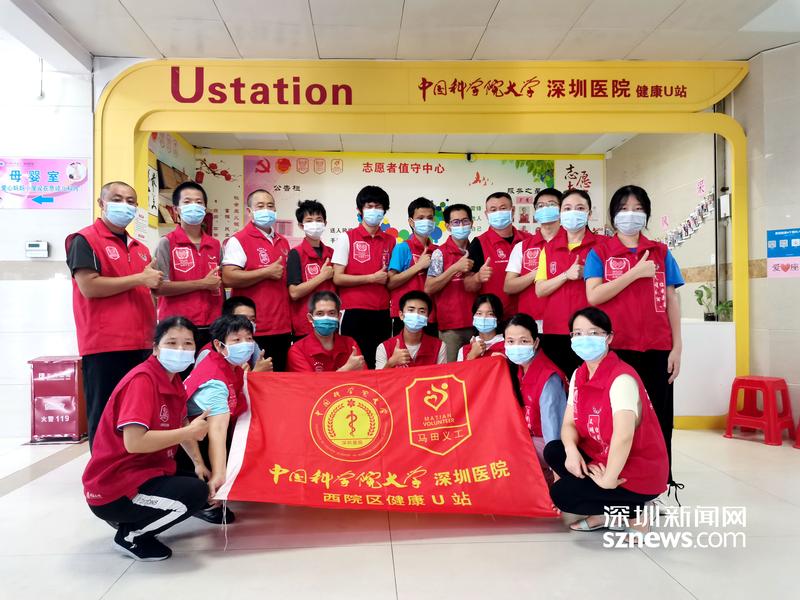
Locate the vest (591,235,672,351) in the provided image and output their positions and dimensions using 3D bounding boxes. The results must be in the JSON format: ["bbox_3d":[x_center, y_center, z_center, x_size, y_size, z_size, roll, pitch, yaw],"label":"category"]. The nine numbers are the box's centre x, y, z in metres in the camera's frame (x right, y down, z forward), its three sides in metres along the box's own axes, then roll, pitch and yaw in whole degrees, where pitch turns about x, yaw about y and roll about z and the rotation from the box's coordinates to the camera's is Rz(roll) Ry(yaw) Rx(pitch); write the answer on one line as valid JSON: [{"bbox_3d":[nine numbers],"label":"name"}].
[{"bbox_3d":[1.095,-0.035,2.830,0.400,0.540,0.250,0,-1,11],"label":"vest"}]

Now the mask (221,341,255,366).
[{"bbox_3d":[-0.754,0.253,2.840,0.150,0.115,0.080,-6,0,-38],"label":"mask"}]

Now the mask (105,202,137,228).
[{"bbox_3d":[-1.486,-0.450,3.200,0.150,0.125,0.085,4,0,-36],"label":"mask"}]

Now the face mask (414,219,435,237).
[{"bbox_3d":[0.166,-0.479,4.000,0.150,0.115,0.080,0,0,-19],"label":"face mask"}]

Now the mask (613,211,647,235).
[{"bbox_3d":[1.169,-0.390,3.040,0.155,0.115,0.080,0,0,17],"label":"mask"}]

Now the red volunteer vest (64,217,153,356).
[{"bbox_3d":[-1.387,-0.060,2.900,0.440,0.640,0.290,1,-1,-43],"label":"red volunteer vest"}]

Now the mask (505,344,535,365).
[{"bbox_3d":[0.579,0.265,2.900,0.150,0.105,0.080,0,0,26],"label":"mask"}]

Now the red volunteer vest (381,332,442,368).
[{"bbox_3d":[0.069,0.489,3.320,0.410,0.570,0.260,0,7,-4],"label":"red volunteer vest"}]

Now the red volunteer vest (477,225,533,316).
[{"bbox_3d":[0.652,-0.144,3.680,0.430,0.590,0.250,0,-1,3],"label":"red volunteer vest"}]

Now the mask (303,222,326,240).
[{"bbox_3d":[-0.509,-0.408,3.580,0.145,0.110,0.090,0,-1,-18],"label":"mask"}]

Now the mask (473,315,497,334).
[{"bbox_3d":[0.485,0.141,3.450,0.145,0.105,0.080,0,-1,7],"label":"mask"}]

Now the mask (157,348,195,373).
[{"bbox_3d":[-0.889,0.240,2.380,0.148,0.108,0.090,0,-1,-28],"label":"mask"}]

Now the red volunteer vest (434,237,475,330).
[{"bbox_3d":[0.346,-0.103,3.750,0.390,0.580,0.240,0,-1,-12],"label":"red volunteer vest"}]

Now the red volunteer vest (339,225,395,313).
[{"bbox_3d":[-0.201,-0.207,3.830,0.390,0.550,0.230,0,-1,-7],"label":"red volunteer vest"}]

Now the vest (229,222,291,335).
[{"bbox_3d":[-0.865,-0.134,3.740,0.390,0.670,0.260,0,0,-36],"label":"vest"}]

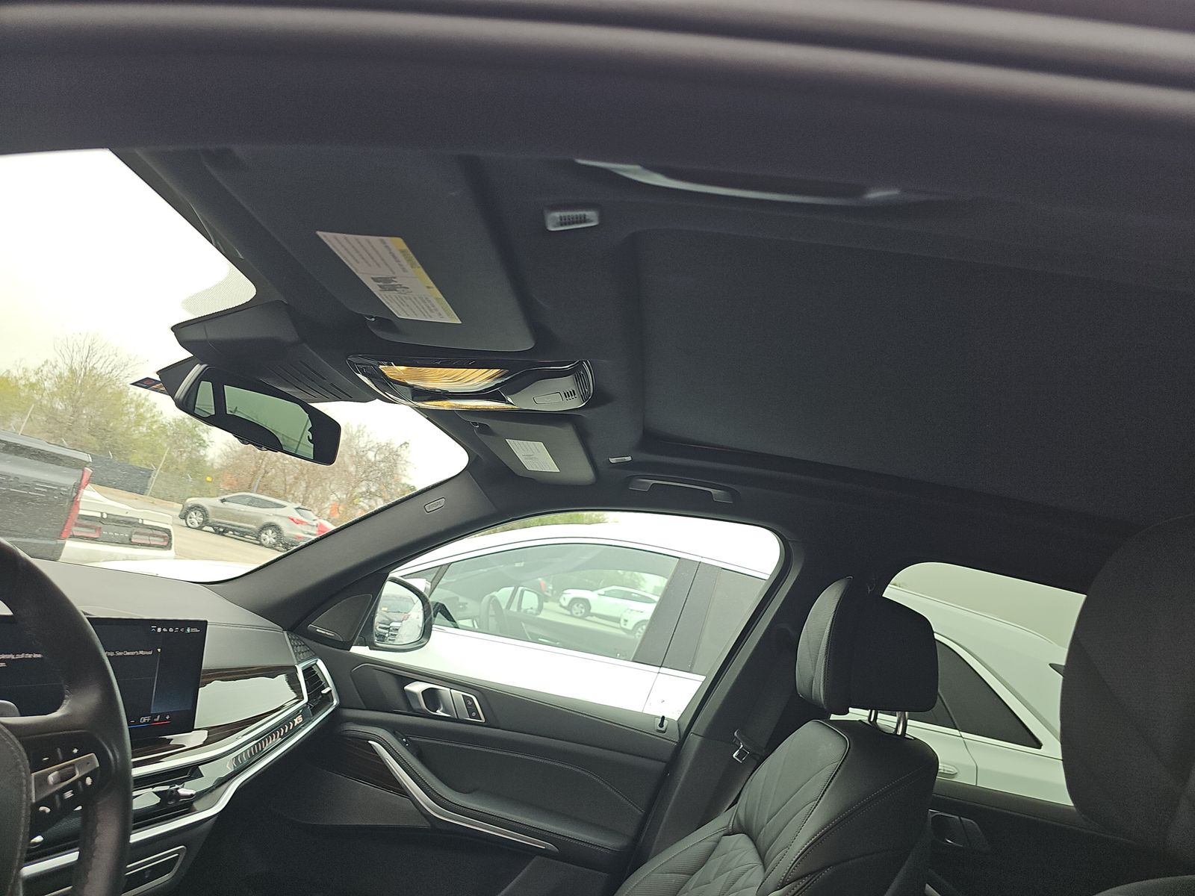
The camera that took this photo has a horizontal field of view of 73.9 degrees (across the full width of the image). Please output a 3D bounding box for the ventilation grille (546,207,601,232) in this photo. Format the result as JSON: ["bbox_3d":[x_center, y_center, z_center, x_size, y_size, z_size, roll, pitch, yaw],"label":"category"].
[{"bbox_3d":[-0.020,-0.182,0.632,0.042,0.008,0.026,-4,-8,3],"label":"ventilation grille"}]

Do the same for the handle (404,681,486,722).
[{"bbox_3d":[-0.321,0.541,1.686,0.168,0.056,0.045,12,-11,6],"label":"handle"}]

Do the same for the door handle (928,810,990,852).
[{"bbox_3d":[0.700,0.745,1.545,0.135,0.055,0.042,12,-11,6],"label":"door handle"}]

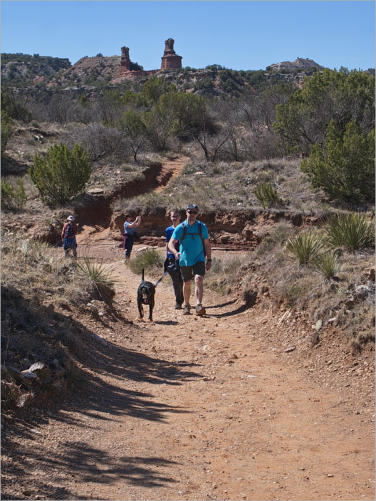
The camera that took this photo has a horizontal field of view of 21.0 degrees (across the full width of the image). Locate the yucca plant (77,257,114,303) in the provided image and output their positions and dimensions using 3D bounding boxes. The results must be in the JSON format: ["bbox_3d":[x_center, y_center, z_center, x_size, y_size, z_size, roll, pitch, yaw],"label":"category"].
[{"bbox_3d":[-1.689,0.529,18.500,0.700,0.800,0.680,0,2,0],"label":"yucca plant"}]

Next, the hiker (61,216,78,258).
[{"bbox_3d":[-4.250,-0.468,36.500,0.600,1.680,0.420,0,2,11],"label":"hiker"}]

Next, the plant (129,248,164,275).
[{"bbox_3d":[-1.138,0.288,27.800,0.950,0.720,0.900,0,2,0],"label":"plant"}]

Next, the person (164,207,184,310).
[{"bbox_3d":[-0.191,0.174,17.600,0.520,1.700,0.450,0,2,0],"label":"person"}]

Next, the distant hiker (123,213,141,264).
[{"bbox_3d":[-1.996,-0.405,36.000,0.620,1.700,0.520,-1,2,-18],"label":"distant hiker"}]

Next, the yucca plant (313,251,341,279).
[{"bbox_3d":[2.784,0.280,20.300,0.550,0.550,0.520,0,2,0],"label":"yucca plant"}]

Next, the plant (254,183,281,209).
[{"bbox_3d":[3.452,-2.388,44.000,1.100,1.100,1.050,0,2,0],"label":"plant"}]

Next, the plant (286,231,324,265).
[{"bbox_3d":[2.609,-0.067,22.500,0.820,0.740,0.780,0,2,0],"label":"plant"}]

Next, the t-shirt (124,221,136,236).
[{"bbox_3d":[-2.050,-0.789,36.000,0.340,0.540,0.430,-1,2,-18],"label":"t-shirt"}]

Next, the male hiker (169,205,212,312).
[{"bbox_3d":[0.033,0.152,16.600,0.690,1.810,0.520,0,2,3],"label":"male hiker"}]

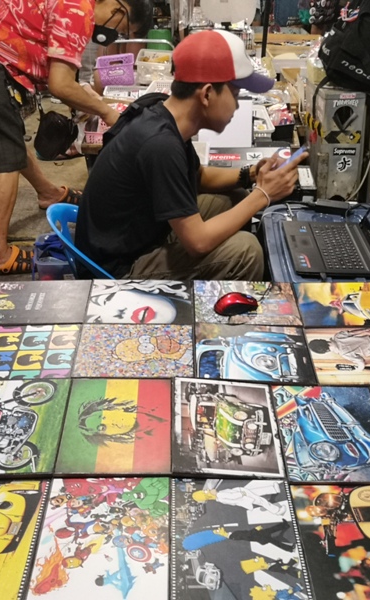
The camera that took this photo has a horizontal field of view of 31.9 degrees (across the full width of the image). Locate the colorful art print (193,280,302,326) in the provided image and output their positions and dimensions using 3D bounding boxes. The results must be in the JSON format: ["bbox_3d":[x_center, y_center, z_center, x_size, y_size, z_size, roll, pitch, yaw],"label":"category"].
[{"bbox_3d":[0.152,0.013,1.625,0.258,0.016,0.203,0,32,0],"label":"colorful art print"}]

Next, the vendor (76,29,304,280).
[{"bbox_3d":[0.005,-0.251,2.010,0.690,1.102,0.520,-2,33,-4],"label":"vendor"}]

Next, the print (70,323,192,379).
[{"bbox_3d":[-0.110,0.118,1.458,0.258,0.016,0.203,0,32,0],"label":"print"}]

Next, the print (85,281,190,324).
[{"bbox_3d":[-0.106,0.007,1.585,0.254,0.010,0.199,0,33,0],"label":"print"}]

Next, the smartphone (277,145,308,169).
[{"bbox_3d":[0.300,-0.406,1.888,0.155,0.009,0.075,-37,25,21],"label":"smartphone"}]

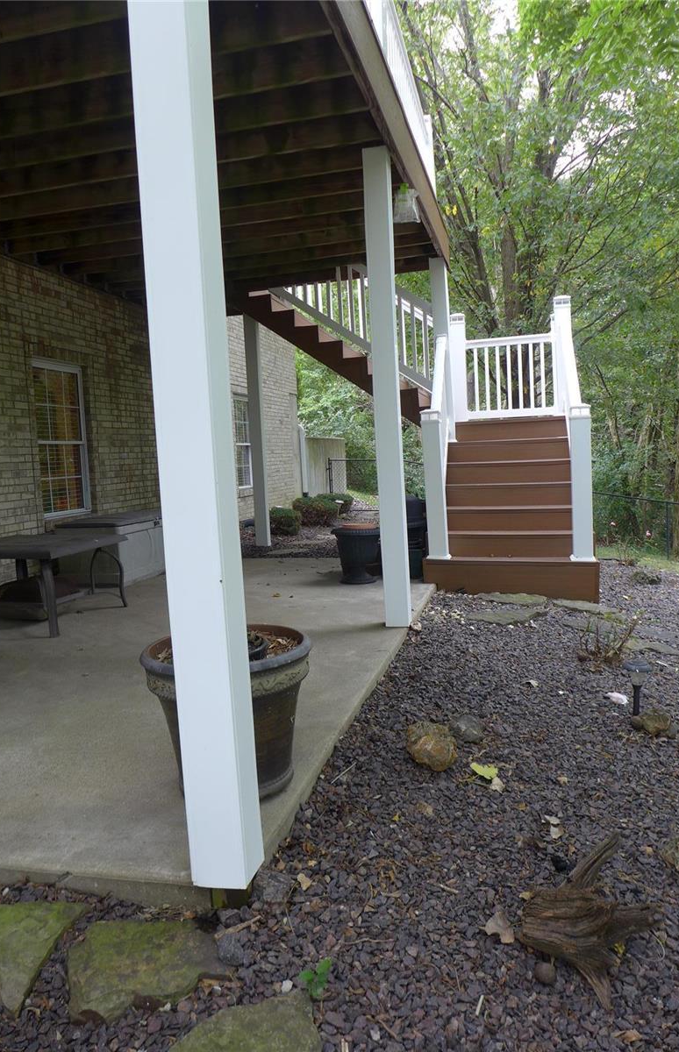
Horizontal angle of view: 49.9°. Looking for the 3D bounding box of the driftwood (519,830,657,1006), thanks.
[{"bbox_3d":[0.625,0.942,1.808,0.325,0.175,0.440,-1,7,15],"label":"driftwood"}]

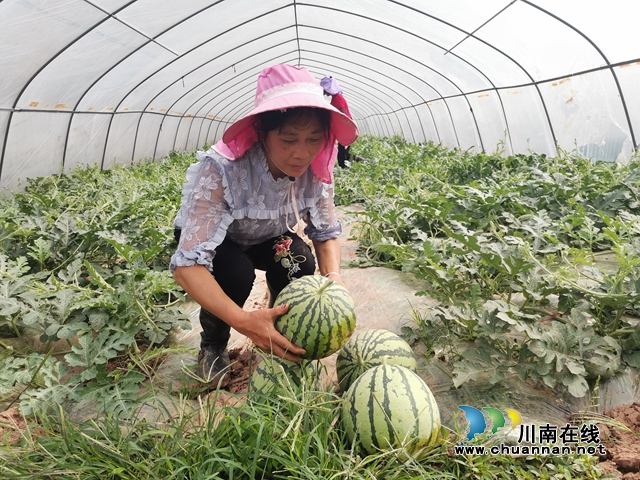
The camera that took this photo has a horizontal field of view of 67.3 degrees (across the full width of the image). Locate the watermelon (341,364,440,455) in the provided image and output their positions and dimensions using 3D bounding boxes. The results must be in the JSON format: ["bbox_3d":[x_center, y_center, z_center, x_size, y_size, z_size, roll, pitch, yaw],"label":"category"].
[{"bbox_3d":[0.176,0.441,1.202,0.245,0.235,0.245,-4,13,0],"label":"watermelon"}]

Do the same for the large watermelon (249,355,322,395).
[{"bbox_3d":[-0.095,0.431,1.372,0.220,0.210,0.220,-4,13,0],"label":"large watermelon"}]

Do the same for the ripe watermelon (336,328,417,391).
[{"bbox_3d":[0.171,0.388,1.438,0.240,0.230,0.240,-4,13,0],"label":"ripe watermelon"}]

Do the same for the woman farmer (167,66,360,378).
[{"bbox_3d":[-0.204,0.023,1.450,0.530,0.980,0.730,-12,15,-31],"label":"woman farmer"}]

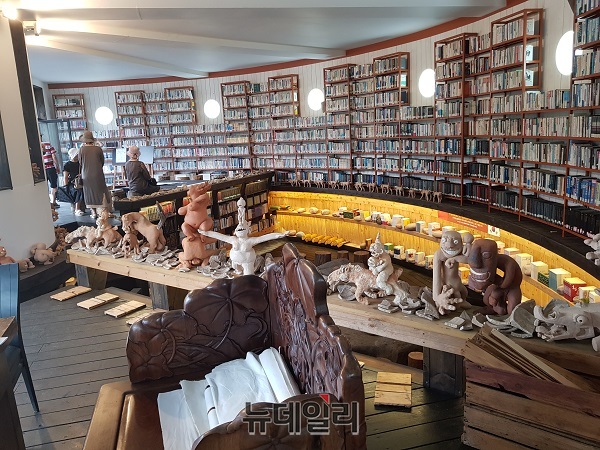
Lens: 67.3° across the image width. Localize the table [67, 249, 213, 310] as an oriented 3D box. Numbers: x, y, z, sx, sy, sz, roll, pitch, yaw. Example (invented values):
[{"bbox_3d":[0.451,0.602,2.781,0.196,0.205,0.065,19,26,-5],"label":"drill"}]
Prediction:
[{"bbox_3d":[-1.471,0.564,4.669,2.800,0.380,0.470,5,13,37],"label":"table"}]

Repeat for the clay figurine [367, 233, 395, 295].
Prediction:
[{"bbox_3d":[0.528,0.232,2.900,0.180,0.390,0.165,-10,13,-29],"label":"clay figurine"}]

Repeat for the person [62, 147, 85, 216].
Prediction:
[{"bbox_3d":[-4.424,-0.847,8.729,0.440,1.320,0.400,-1,11,11],"label":"person"}]

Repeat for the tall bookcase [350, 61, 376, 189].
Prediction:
[{"bbox_3d":[1.332,-1.958,8.954,0.240,2.400,0.700,-11,13,-36],"label":"tall bookcase"}]

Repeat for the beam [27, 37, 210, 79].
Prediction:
[{"bbox_3d":[-3.285,-3.172,8.840,0.400,0.200,5.150,0,11,19],"label":"beam"}]

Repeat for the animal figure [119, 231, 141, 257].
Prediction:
[{"bbox_3d":[-1.649,0.176,4.360,0.130,0.225,0.210,6,15,38],"label":"animal figure"}]

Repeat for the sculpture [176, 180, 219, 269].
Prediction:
[{"bbox_3d":[-0.874,0.002,3.860,0.330,0.690,0.310,-3,12,1],"label":"sculpture"}]

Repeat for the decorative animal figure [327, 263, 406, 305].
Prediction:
[{"bbox_3d":[0.436,0.358,2.910,0.510,0.240,0.190,-2,12,5],"label":"decorative animal figure"}]

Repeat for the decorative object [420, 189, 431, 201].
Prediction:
[{"bbox_3d":[2.095,-0.502,7.508,0.110,0.190,0.200,-8,12,-24],"label":"decorative object"}]

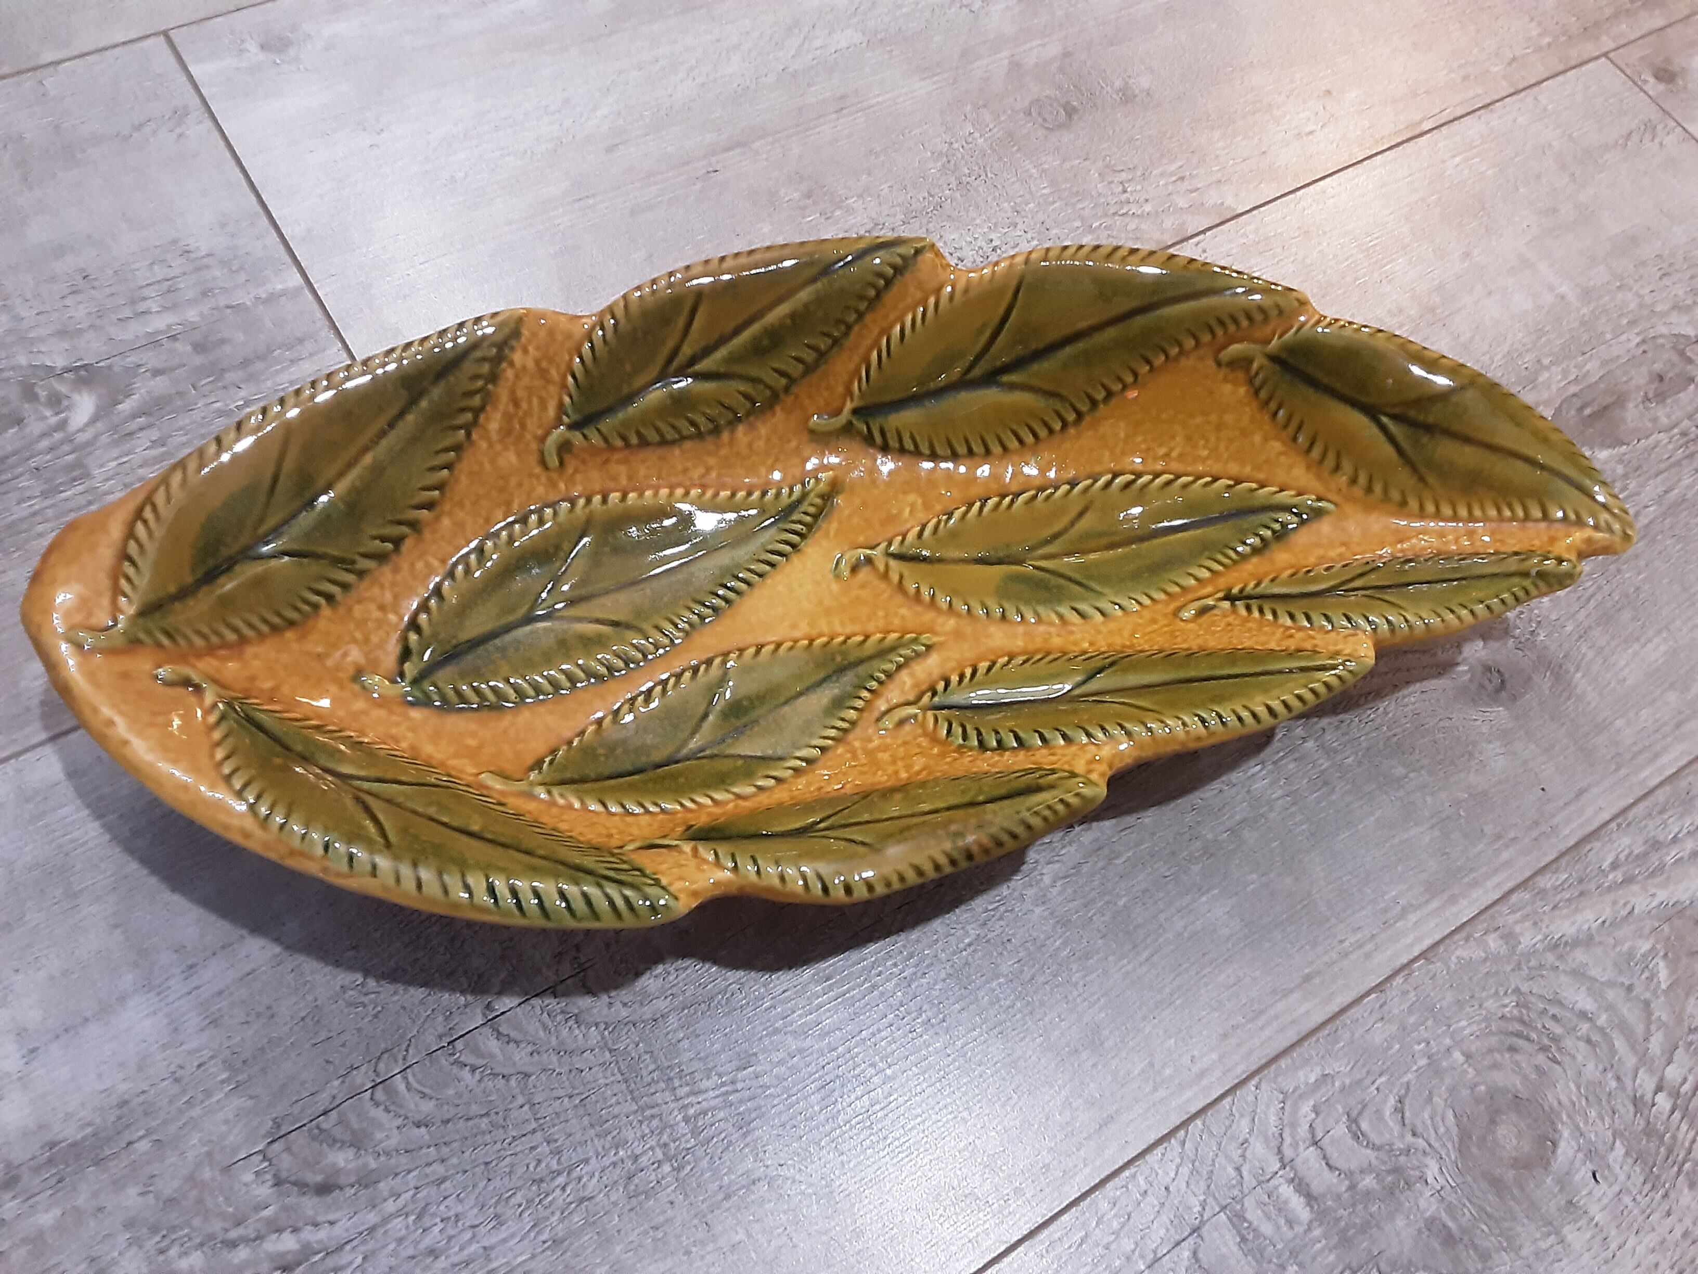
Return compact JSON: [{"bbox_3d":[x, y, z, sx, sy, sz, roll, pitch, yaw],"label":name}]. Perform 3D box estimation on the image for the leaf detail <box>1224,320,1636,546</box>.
[{"bbox_3d":[0.147,-0.053,0.351,0.107,0.013,0.046,33,76,14],"label":"leaf detail"}]

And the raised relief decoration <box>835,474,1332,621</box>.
[{"bbox_3d":[0.059,-0.022,0.340,0.126,0.015,0.038,-5,65,-10],"label":"raised relief decoration"}]

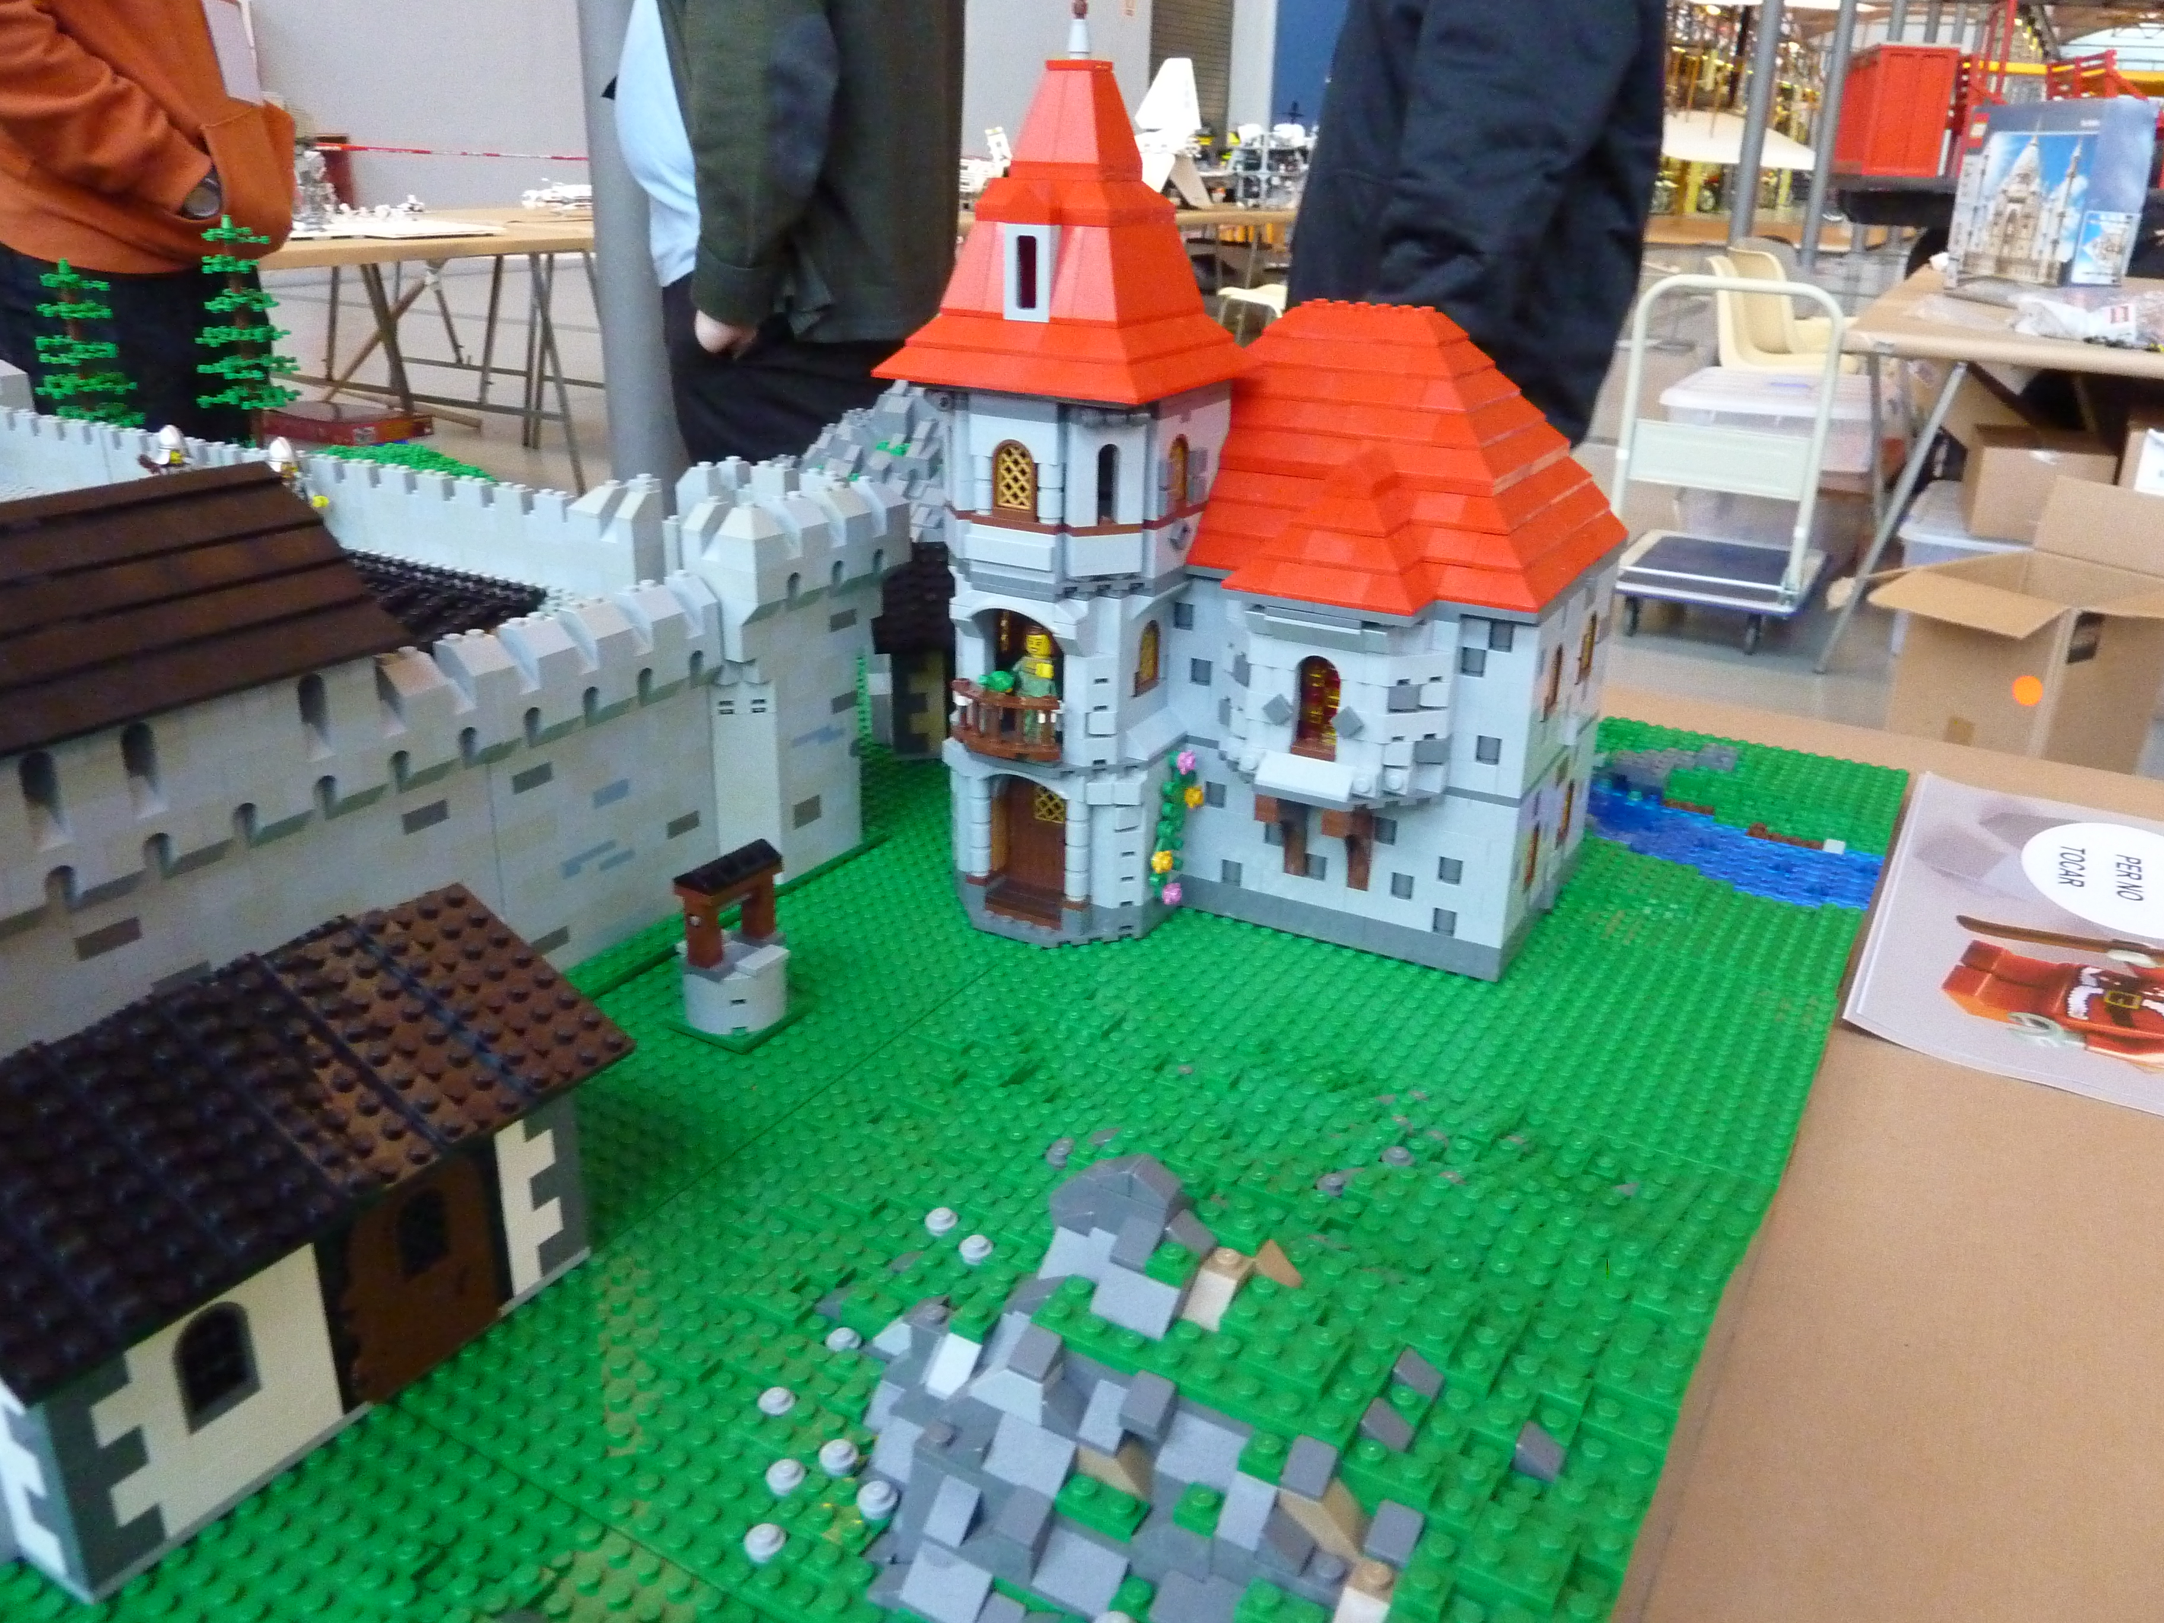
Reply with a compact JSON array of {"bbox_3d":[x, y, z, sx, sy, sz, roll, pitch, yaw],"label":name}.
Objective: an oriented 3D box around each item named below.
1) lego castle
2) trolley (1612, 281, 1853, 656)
[{"bbox_3d":[0.071,-0.116,0.560,0.219,0.310,0.207,13,25,28],"label":"lego castle"},{"bbox_3d":[1.618,-0.876,3.870,0.467,0.866,0.710,12,24,26],"label":"trolley"}]

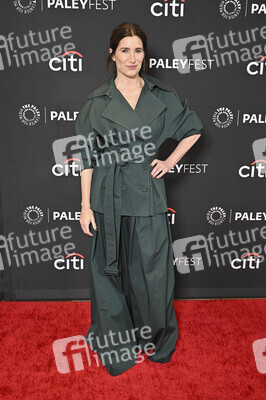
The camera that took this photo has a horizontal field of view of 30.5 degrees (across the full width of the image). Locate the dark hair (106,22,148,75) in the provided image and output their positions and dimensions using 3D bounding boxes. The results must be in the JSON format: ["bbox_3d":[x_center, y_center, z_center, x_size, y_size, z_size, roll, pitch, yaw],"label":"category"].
[{"bbox_3d":[-0.027,-0.683,2.200,0.180,0.235,0.225,-3,14,-15],"label":"dark hair"}]

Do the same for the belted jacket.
[{"bbox_3d":[0.025,-0.110,2.275,0.580,0.920,0.320,-2,14,-9],"label":"belted jacket"}]

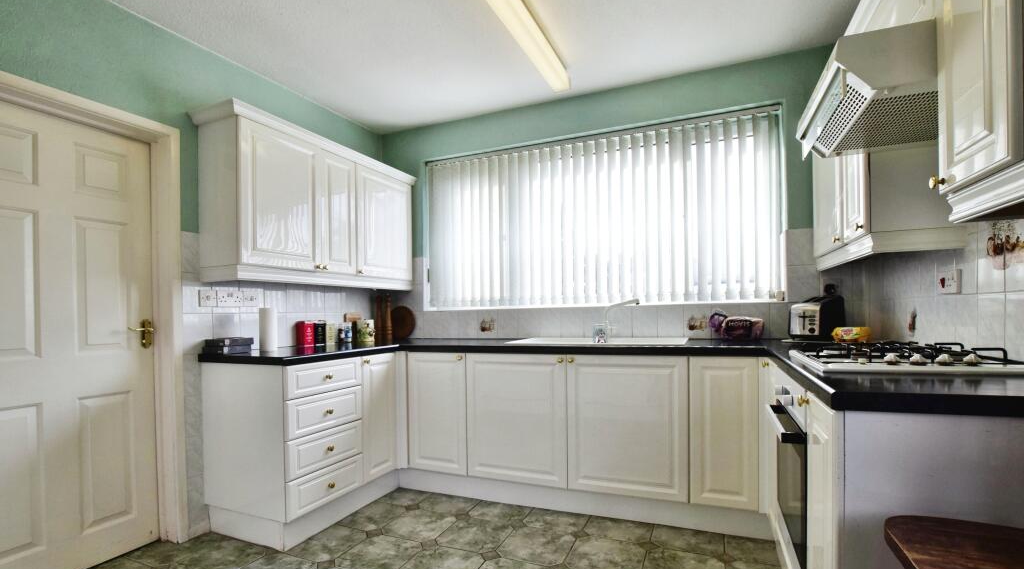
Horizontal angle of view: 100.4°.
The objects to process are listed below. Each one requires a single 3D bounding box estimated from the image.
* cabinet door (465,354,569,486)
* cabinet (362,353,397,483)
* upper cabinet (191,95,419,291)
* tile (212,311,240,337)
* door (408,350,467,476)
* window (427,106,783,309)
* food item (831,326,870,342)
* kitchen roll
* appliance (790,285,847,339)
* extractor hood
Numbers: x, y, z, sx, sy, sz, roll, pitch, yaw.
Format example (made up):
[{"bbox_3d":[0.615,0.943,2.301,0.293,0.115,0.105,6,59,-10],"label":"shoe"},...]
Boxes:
[{"bbox_3d":[0.015,0.738,2.400,0.596,0.715,0.020,-2,-3,21],"label":"cabinet door"},{"bbox_3d":[-1.054,0.807,2.688,0.540,0.720,0.305,-3,-4,23],"label":"cabinet"},{"bbox_3d":[-1.202,-0.418,2.774,0.343,0.872,1.497,-3,-4,22],"label":"upper cabinet"},{"bbox_3d":[-1.566,0.265,2.348,0.008,0.195,0.150,-3,-4,23],"label":"tile"},{"bbox_3d":[-0.455,0.758,2.585,0.396,0.715,0.020,-2,-3,21],"label":"door"},{"bbox_3d":[0.463,-0.442,2.976,2.436,1.165,0.090,-3,-4,22],"label":"window"},{"bbox_3d":[1.631,0.238,2.050,0.160,0.080,0.105,-4,-4,36],"label":"food item"},{"bbox_3d":[-1.397,0.261,2.446,0.102,0.240,0.102,-1,-3,0],"label":"kitchen roll"},{"bbox_3d":[1.624,0.194,2.269,0.260,0.185,0.160,1,-4,-28],"label":"appliance"},{"bbox_3d":[1.199,-0.560,1.270,0.480,0.145,0.600,-3,-4,23],"label":"extractor hood"}]

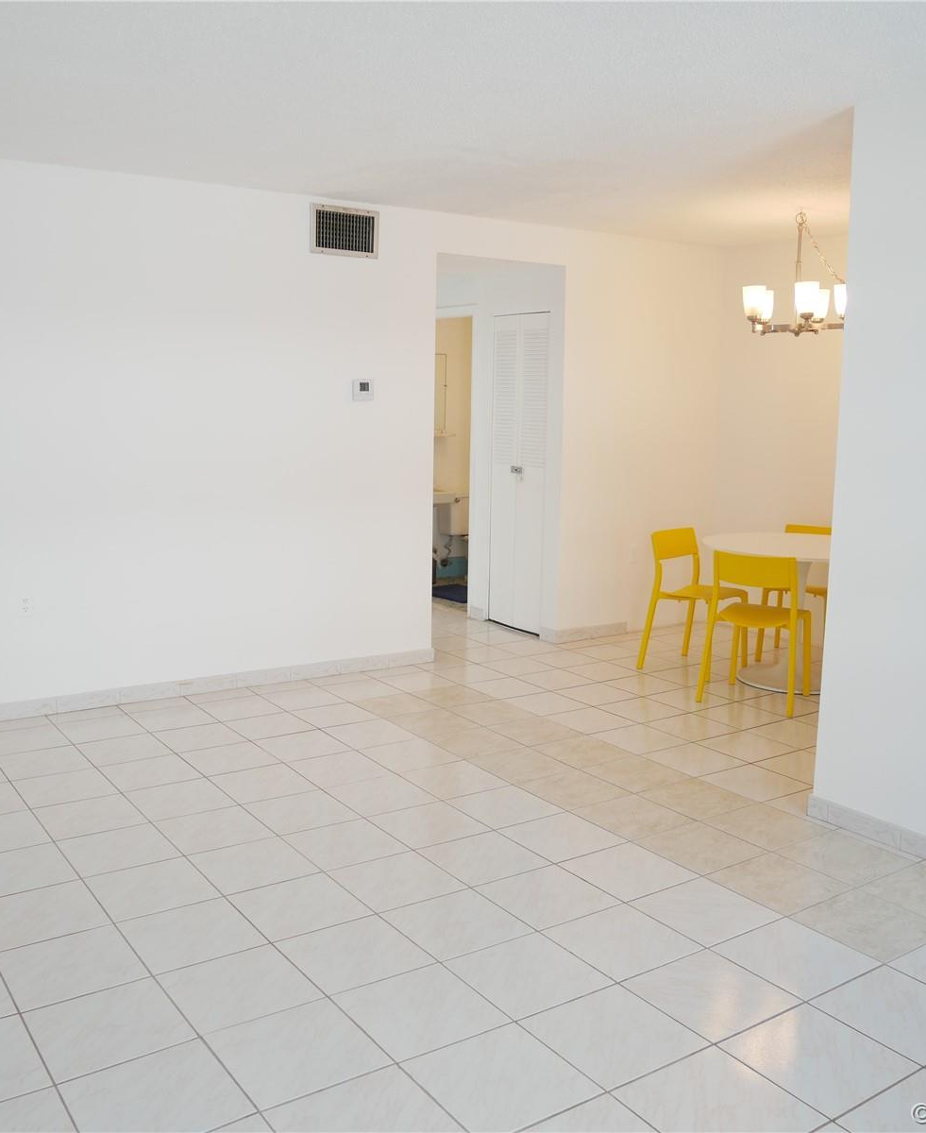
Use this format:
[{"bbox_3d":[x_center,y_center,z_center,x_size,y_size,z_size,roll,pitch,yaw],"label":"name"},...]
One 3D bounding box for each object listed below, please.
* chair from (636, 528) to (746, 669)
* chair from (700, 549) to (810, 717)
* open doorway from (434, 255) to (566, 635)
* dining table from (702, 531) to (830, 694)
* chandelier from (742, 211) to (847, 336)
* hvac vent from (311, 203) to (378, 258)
[{"bbox_3d":[1.298,0.197,5.780,0.455,0.760,0.490,9,11,42],"label":"chair"},{"bbox_3d":[1.468,0.290,5.143,0.485,0.760,0.465,6,9,31],"label":"chair"},{"bbox_3d":[0.168,-0.603,6.005,0.875,2.235,0.140,-4,10,-34],"label":"open doorway"},{"bbox_3d":[1.785,0.246,5.553,1.050,0.742,1.050,-4,10,-34],"label":"dining table"},{"bbox_3d":[1.695,-1.478,5.304,0.600,0.622,0.600,-4,10,-34],"label":"chandelier"},{"bbox_3d":[-0.586,-1.669,5.215,0.383,0.232,0.030,-4,10,-34],"label":"hvac vent"}]

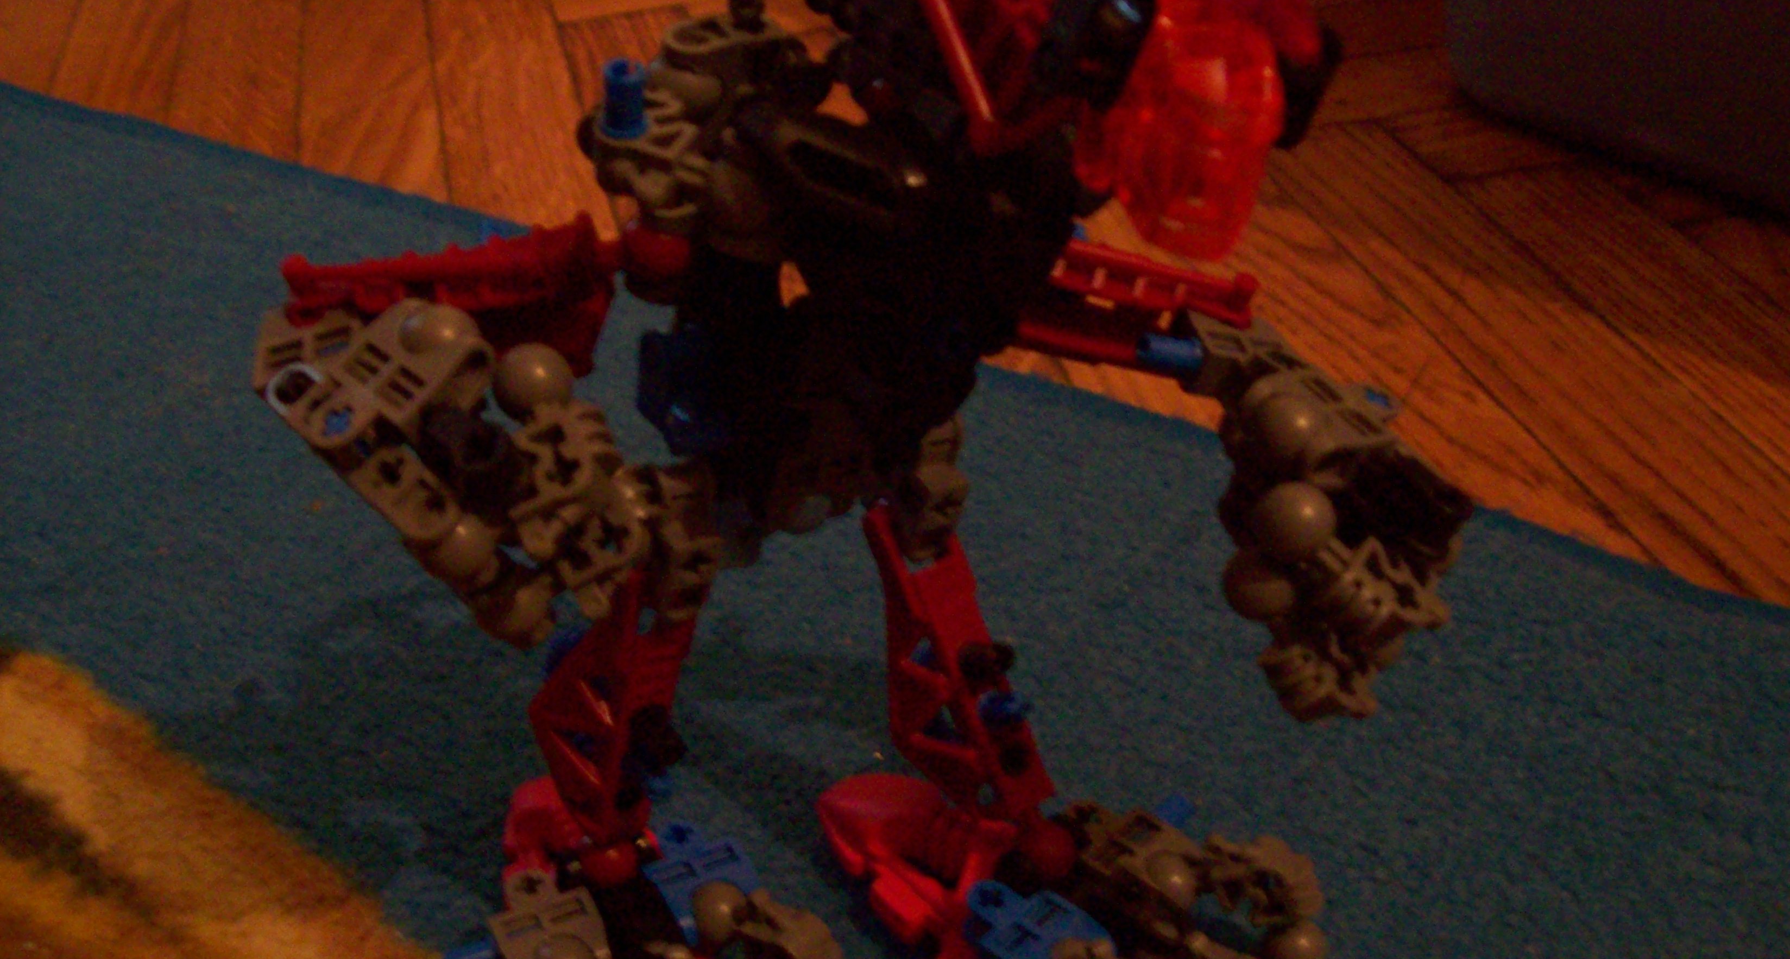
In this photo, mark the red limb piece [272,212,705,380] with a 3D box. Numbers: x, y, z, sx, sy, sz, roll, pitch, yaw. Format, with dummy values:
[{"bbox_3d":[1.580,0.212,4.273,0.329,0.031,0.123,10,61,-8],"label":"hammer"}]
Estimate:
[{"bbox_3d":[-0.056,-0.024,0.262,0.057,0.021,0.011,-7,34,-20],"label":"red limb piece"}]

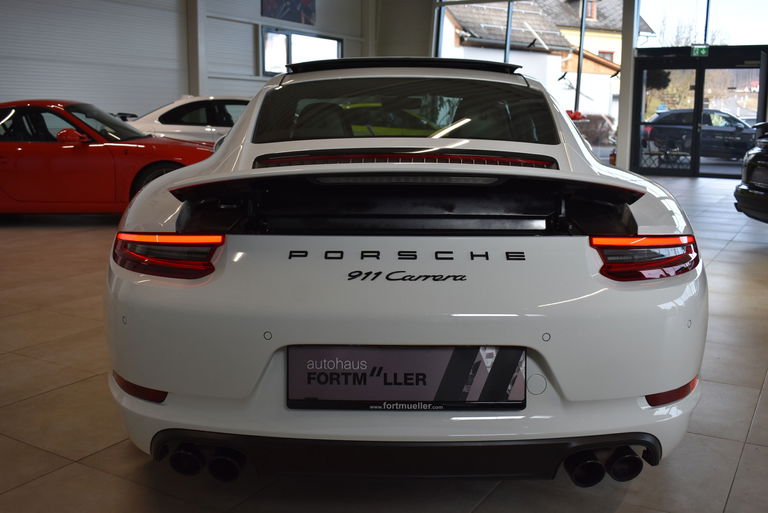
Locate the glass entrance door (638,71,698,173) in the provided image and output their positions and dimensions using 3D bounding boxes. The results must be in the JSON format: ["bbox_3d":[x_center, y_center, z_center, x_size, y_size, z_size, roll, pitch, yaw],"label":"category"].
[{"bbox_3d":[5.772,-2.758,15.700,1.170,2.120,0.080,6,11,28],"label":"glass entrance door"}]

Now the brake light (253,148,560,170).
[{"bbox_3d":[0.076,-0.324,2.577,1.023,0.067,0.160,0,10,1],"label":"brake light"}]

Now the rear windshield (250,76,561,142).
[{"bbox_3d":[0.089,-0.588,3.047,1.115,0.083,0.680,0,34,1],"label":"rear windshield"}]

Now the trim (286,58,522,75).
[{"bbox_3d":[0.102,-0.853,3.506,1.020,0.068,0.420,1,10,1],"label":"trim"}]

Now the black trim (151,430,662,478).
[{"bbox_3d":[0.054,0.468,1.818,1.247,0.127,0.187,0,10,1],"label":"black trim"}]

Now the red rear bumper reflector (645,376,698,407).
[{"bbox_3d":[0.669,0.313,1.784,0.210,0.033,0.050,-7,12,-37],"label":"red rear bumper reflector"}]

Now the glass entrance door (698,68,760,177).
[{"bbox_3d":[6.693,-2.594,14.731,1.080,2.150,0.080,6,11,33],"label":"glass entrance door"}]

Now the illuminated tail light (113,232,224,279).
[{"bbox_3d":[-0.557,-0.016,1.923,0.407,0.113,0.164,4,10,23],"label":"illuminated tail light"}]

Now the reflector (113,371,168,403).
[{"bbox_3d":[-0.630,0.326,1.944,0.278,0.037,0.059,8,12,39],"label":"reflector"}]

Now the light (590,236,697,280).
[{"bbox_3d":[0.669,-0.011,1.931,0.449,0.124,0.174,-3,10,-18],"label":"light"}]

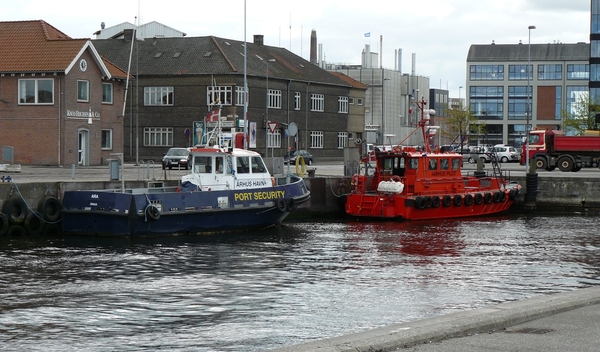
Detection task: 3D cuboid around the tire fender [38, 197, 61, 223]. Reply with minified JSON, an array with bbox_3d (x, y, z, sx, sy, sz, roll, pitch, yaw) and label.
[{"bbox_3d":[-10.490,1.397,56.000,0.280,1.020,1.020,2,2,38],"label":"tire fender"}]

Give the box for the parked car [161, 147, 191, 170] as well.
[{"bbox_3d":[-8.295,-1.207,90.598,1.700,1.420,4.250,1,1,3],"label":"parked car"}]

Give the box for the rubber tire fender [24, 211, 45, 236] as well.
[{"bbox_3d":[-10.969,1.956,55.200,0.280,1.000,1.000,2,2,38],"label":"rubber tire fender"}]

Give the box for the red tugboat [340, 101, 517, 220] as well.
[{"bbox_3d":[8.460,-1.007,72.994,12.500,6.200,4.500,-1,2,-45],"label":"red tugboat"}]

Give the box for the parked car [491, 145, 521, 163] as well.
[{"bbox_3d":[20.504,-2.160,136.482,4.200,1.600,1.770,2,2,38],"label":"parked car"}]

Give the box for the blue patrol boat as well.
[{"bbox_3d":[-3.877,-0.272,59.110,4.500,5.200,13.200,2,2,41],"label":"blue patrol boat"}]

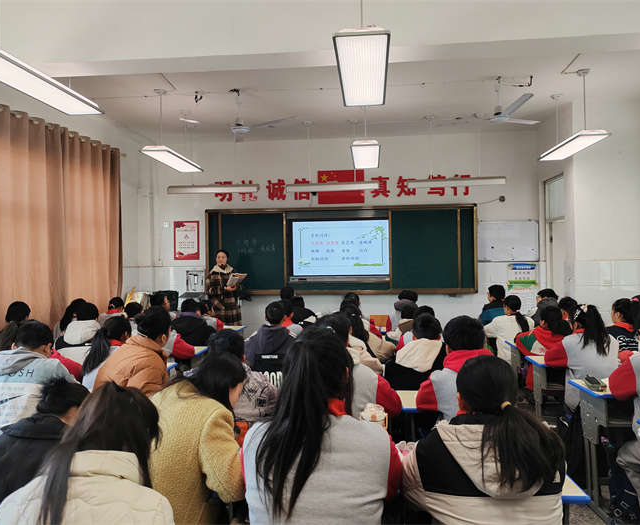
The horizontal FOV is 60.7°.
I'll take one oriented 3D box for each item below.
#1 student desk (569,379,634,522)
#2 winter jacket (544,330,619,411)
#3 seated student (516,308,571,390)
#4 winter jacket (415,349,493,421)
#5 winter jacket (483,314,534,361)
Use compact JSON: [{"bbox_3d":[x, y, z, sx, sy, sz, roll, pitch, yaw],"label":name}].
[{"bbox_3d":[1.840,1.087,3.165,0.600,0.720,0.410,-1,-1,5],"label":"student desk"},{"bbox_3d":[1.735,0.703,3.592,0.410,0.535,0.490,-1,-1,0],"label":"winter jacket"},{"bbox_3d":[1.887,0.889,4.579,0.460,1.048,0.600,-1,-1,-5],"label":"seated student"},{"bbox_3d":[0.664,0.678,2.523,0.500,0.570,0.400,-1,-1,5],"label":"winter jacket"},{"bbox_3d":[1.867,0.748,5.423,0.440,0.500,0.480,-1,-1,-3],"label":"winter jacket"}]

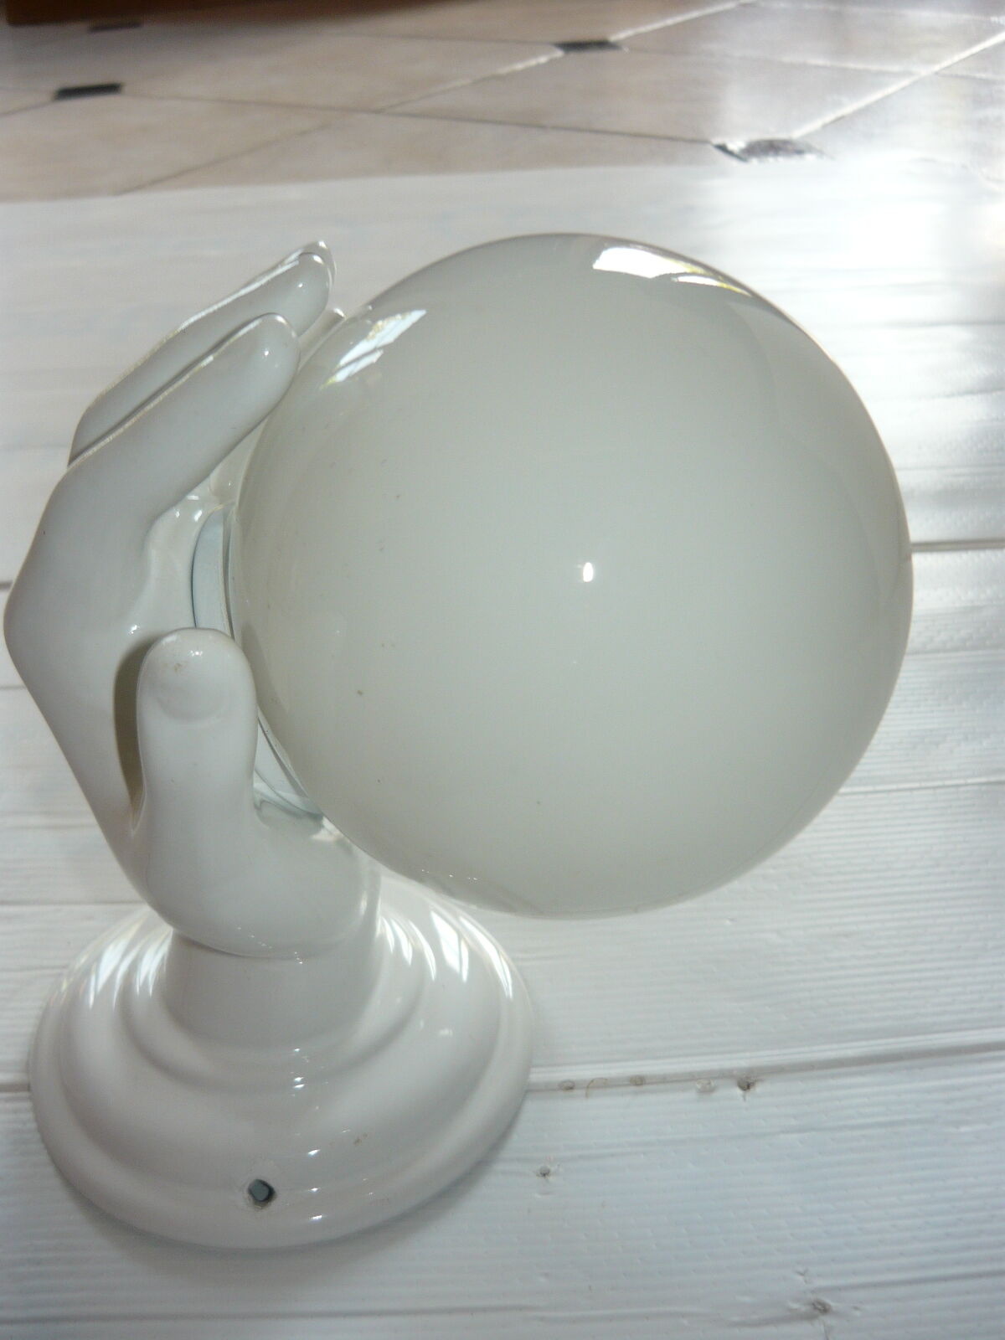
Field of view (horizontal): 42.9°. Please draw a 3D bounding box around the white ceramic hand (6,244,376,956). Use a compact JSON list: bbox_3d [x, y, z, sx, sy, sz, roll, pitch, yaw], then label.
[{"bbox_3d":[-0.072,-0.013,0.298,0.083,0.162,0.094,1,31,-1],"label":"white ceramic hand"}]

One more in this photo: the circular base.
[{"bbox_3d":[-0.061,0.078,0.358,0.144,0.065,0.144,1,31,-1],"label":"circular base"}]

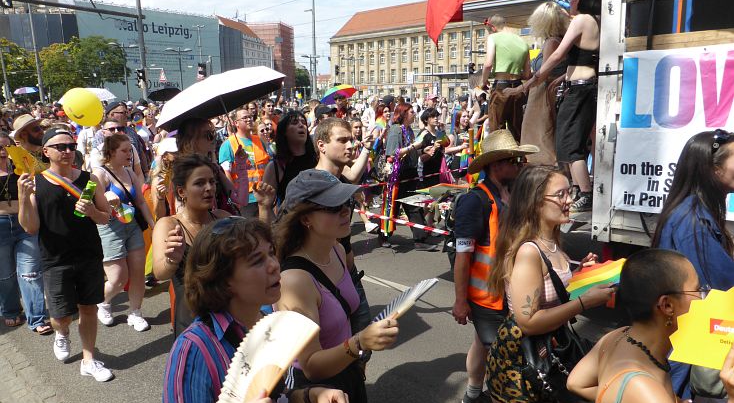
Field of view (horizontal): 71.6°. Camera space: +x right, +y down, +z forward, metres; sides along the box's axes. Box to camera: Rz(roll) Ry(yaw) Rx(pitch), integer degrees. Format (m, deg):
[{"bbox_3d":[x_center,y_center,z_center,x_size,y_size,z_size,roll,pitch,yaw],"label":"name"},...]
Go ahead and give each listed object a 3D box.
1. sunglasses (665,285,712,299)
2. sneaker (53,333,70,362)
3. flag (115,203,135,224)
[{"bbox_3d":[0.799,0.223,1.330,0.145,0.045,0.140,-1,10,20],"label":"sunglasses"},{"bbox_3d":[-2.387,1.130,3.963,0.105,0.115,0.290,-8,13,-33],"label":"sneaker"},{"bbox_3d":[-2.005,0.099,4.209,0.200,0.190,0.040,-7,13,-27],"label":"flag"}]

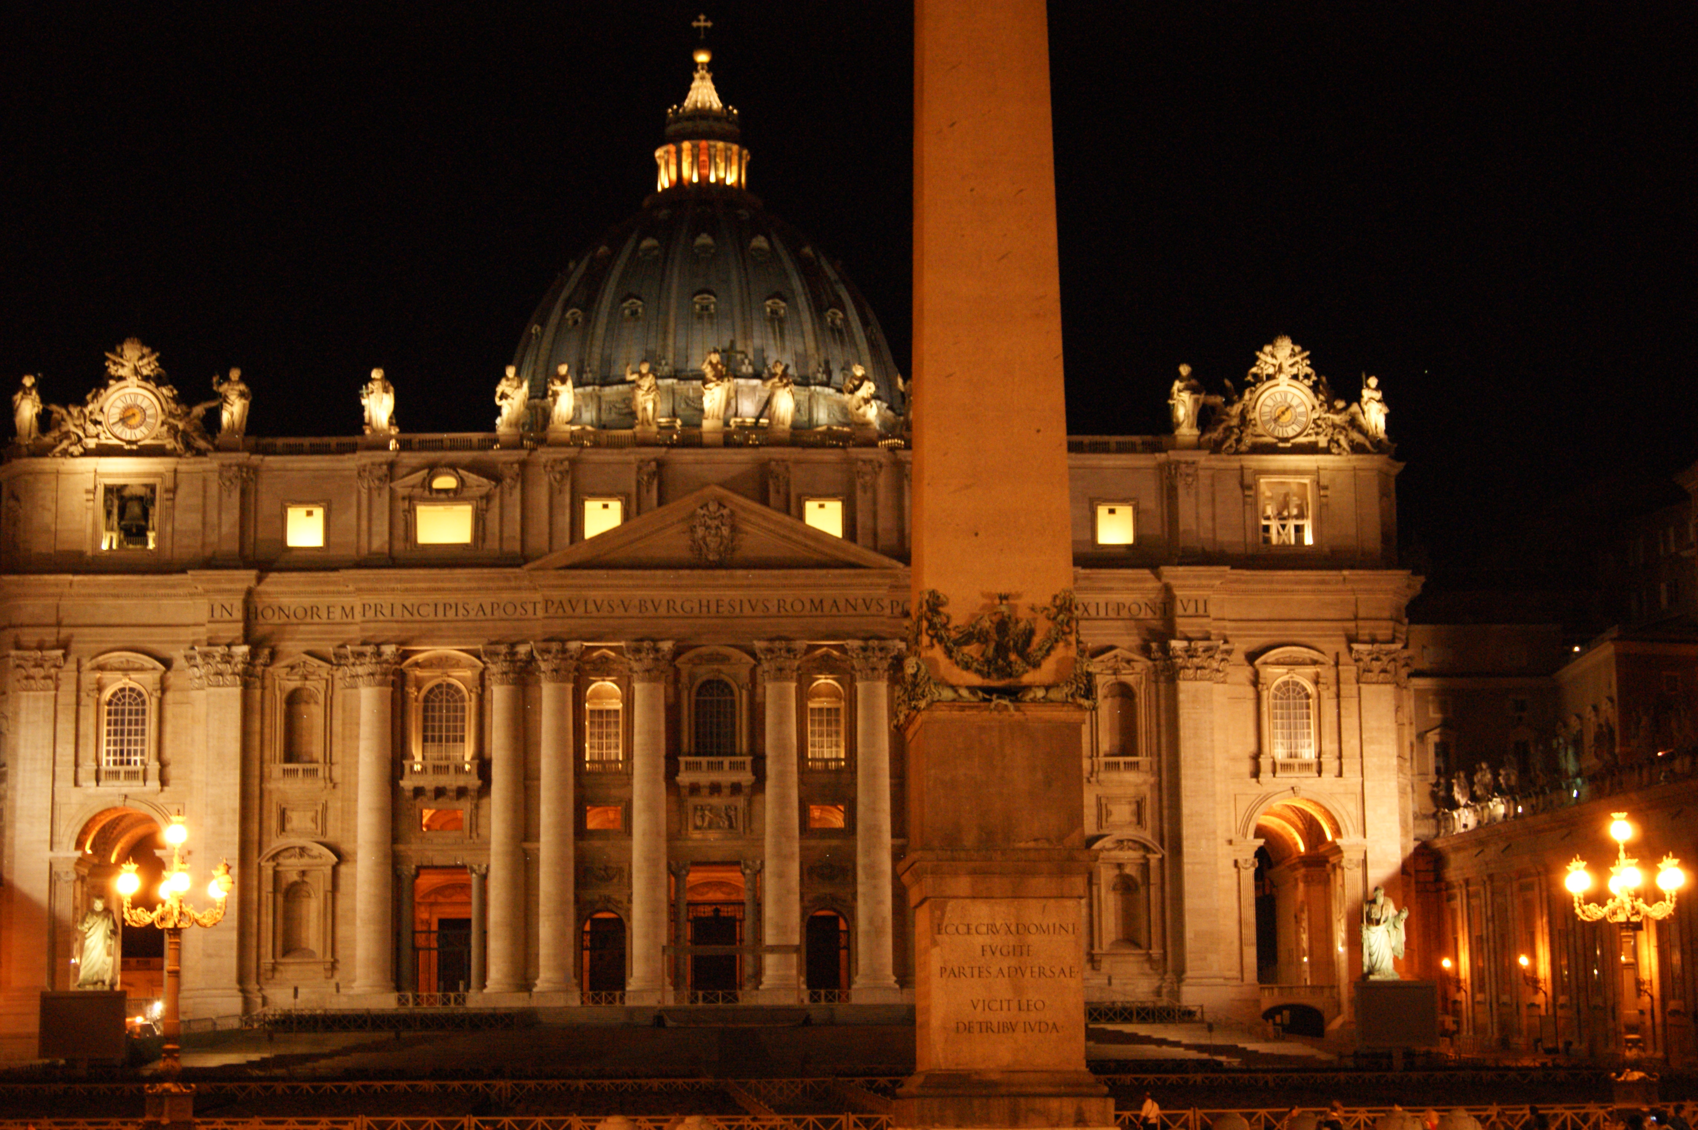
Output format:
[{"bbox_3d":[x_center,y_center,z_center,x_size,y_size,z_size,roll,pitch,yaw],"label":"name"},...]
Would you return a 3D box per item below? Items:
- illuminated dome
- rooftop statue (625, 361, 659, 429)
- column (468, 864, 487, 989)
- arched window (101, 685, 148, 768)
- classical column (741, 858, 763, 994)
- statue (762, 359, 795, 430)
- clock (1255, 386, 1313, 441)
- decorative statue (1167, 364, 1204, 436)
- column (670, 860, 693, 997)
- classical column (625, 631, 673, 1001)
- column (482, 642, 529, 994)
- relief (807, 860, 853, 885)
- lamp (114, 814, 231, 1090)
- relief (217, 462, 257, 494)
[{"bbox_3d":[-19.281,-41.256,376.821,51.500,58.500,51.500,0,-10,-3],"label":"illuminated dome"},{"bbox_3d":[-17.120,-14.158,233.972,2.847,5.604,2.000,0,-10,-3],"label":"rooftop statue"},{"bbox_3d":[-30.430,29.817,232.132,1.500,10.600,1.500,0,-10,-3],"label":"column"},{"bbox_3d":[-58.113,12.972,226.912,3.683,6.743,0.600,0,-10,-3],"label":"arched window"},{"bbox_3d":[-8.028,29.584,232.847,1.650,10.700,1.650,0,-10,-3],"label":"classical column"},{"bbox_3d":[-5.775,-14.138,234.538,2.640,5.618,2.000,0,-10,-3],"label":"statue"},{"bbox_3d":[36.346,-12.612,235.870,4.801,4.652,0.800,0,-10,-3],"label":"clock"},{"bbox_3d":[28.113,-13.850,236.189,2.958,5.988,2.100,0,-10,-3],"label":"decorative statue"},{"bbox_3d":[-13.418,29.199,227.041,1.807,10.995,1.750,0,-10,-3],"label":"column"},{"bbox_3d":[-16.254,20.919,230.416,4.000,29.300,4.000,0,-10,-3],"label":"classical column"},{"bbox_3d":[-28.119,20.757,231.651,3.950,28.600,3.950,0,-10,-3],"label":"column"},{"bbox_3d":[-1.586,25.339,232.936,3.700,2.050,0.300,0,-10,-3],"label":"relief"},{"bbox_3d":[-17.411,10.116,73.006,2.920,7.468,2.920,2,-10,-13],"label":"lamp"},{"bbox_3d":[-49.691,-7.050,229.572,2.973,2.420,1.000,0,-10,-3],"label":"relief"}]

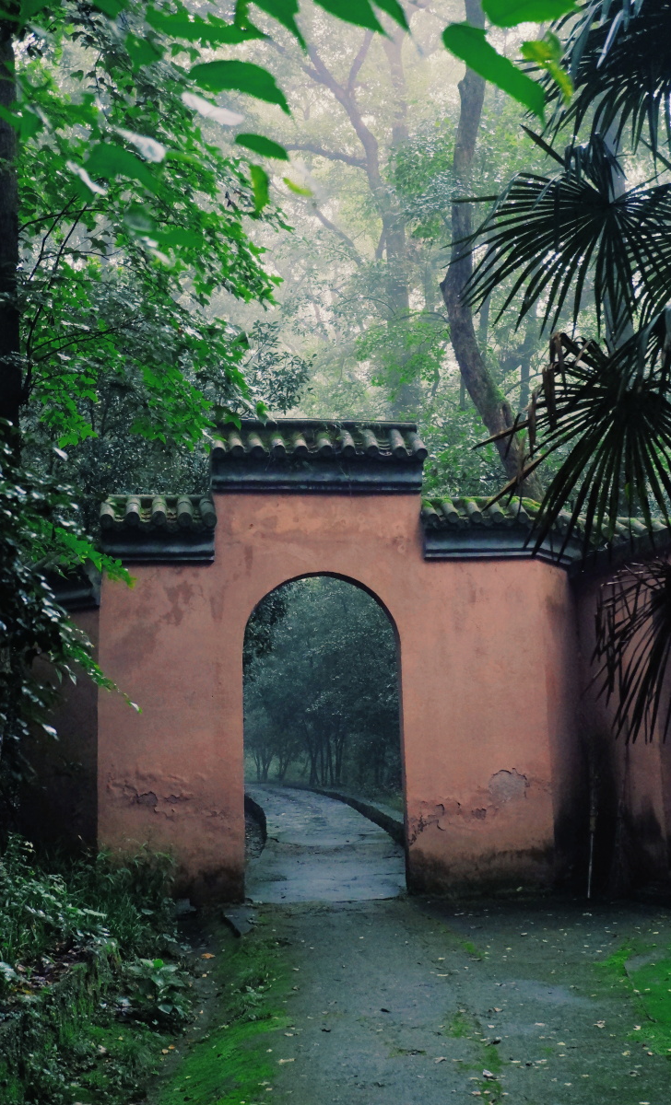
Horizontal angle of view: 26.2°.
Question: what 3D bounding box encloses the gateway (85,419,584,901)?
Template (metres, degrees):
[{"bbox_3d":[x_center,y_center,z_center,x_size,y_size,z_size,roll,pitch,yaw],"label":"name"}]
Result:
[{"bbox_3d":[0.071,1.014,14.601,4.926,4.835,0.950,0,-9,-3],"label":"gateway"}]

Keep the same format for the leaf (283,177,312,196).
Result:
[{"bbox_3d":[-0.042,-0.406,1.600,0.042,0.008,0.020,32,-11,0],"label":"leaf"}]

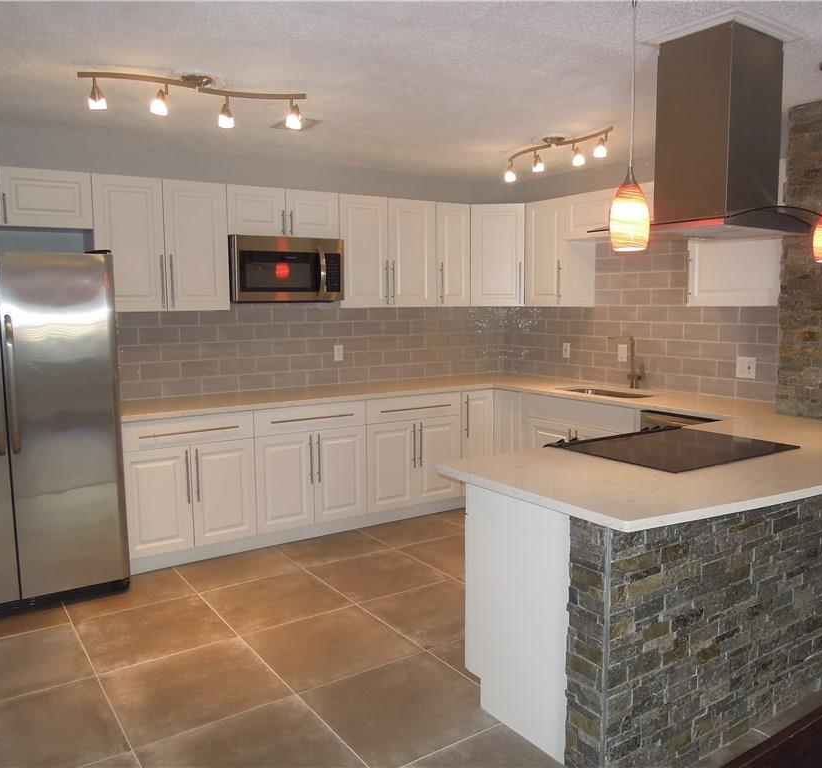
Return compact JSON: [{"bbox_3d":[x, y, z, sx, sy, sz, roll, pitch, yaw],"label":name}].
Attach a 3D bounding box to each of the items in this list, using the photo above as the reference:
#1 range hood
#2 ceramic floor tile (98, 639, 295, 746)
[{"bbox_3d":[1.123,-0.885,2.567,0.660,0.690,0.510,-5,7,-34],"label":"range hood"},{"bbox_3d":[-0.851,1.188,2.791,0.603,0.010,0.603,-5,7,-34],"label":"ceramic floor tile"}]

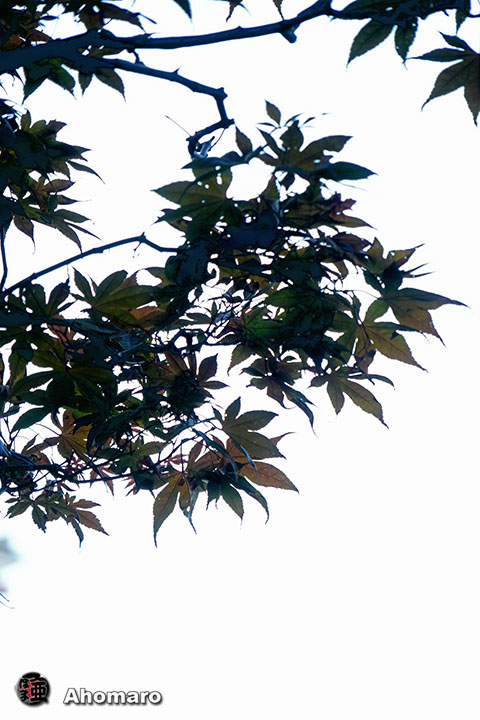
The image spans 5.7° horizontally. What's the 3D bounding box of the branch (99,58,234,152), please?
[{"bbox_3d":[-0.067,-0.233,4.400,0.125,0.085,0.055,0,-18,0],"label":"branch"}]

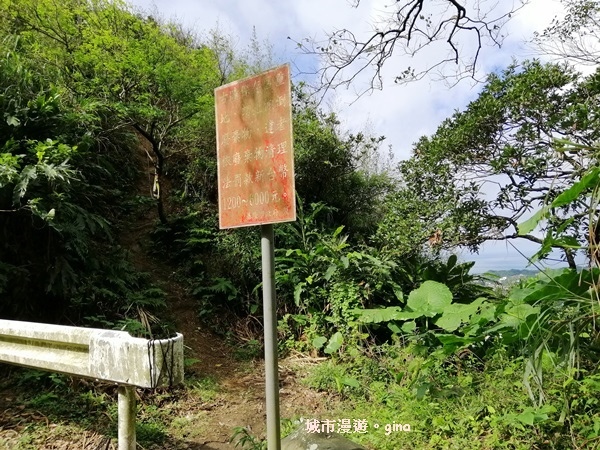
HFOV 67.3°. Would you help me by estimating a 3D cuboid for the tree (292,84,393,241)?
[{"bbox_3d":[0.709,-1.096,8.300,2.100,3.000,2.000,-1,-3,0],"label":"tree"}]

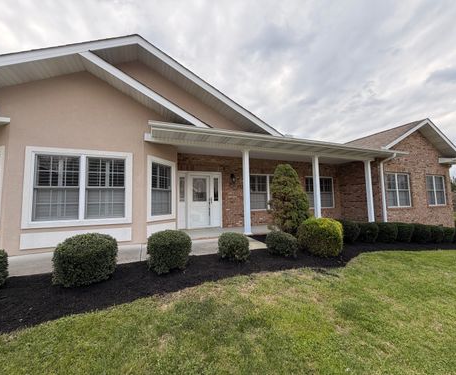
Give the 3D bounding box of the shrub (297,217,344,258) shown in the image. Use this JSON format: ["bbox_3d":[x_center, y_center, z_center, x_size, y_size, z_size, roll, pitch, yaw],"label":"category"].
[{"bbox_3d":[2.241,1.189,4.963,1.020,0.920,1.000,1,-5,-22],"label":"shrub"}]

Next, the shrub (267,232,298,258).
[{"bbox_3d":[1.325,1.348,4.920,0.750,0.570,0.720,-1,-4,0],"label":"shrub"}]

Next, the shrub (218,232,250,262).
[{"bbox_3d":[0.136,1.207,4.114,0.660,0.560,0.660,-1,-4,0],"label":"shrub"}]

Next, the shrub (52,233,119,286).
[{"bbox_3d":[-2.177,1.089,3.140,0.850,0.750,0.820,1,-5,-22],"label":"shrub"}]

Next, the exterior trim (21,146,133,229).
[{"bbox_3d":[-3.424,0.001,4.764,2.110,1.780,0.130,1,-5,-22],"label":"exterior trim"}]

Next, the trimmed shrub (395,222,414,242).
[{"bbox_3d":[6.465,1.683,7.587,0.800,0.631,0.800,0,-5,-21],"label":"trimmed shrub"}]

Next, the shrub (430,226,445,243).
[{"bbox_3d":[8.179,1.900,8.234,0.800,0.604,0.800,0,-5,-21],"label":"shrub"}]

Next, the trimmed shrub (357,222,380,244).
[{"bbox_3d":[4.623,1.507,6.726,0.670,0.670,0.670,1,-5,-22],"label":"trimmed shrub"}]

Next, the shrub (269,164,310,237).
[{"bbox_3d":[1.695,0.447,5.726,1.100,2.180,1.100,1,-5,-22],"label":"shrub"}]

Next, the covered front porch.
[{"bbox_3d":[2.036,0.058,7.410,9.300,2.950,2.400,1,-5,-22],"label":"covered front porch"}]

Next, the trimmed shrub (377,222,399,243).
[{"bbox_3d":[5.604,1.579,7.261,0.800,0.646,0.800,0,-5,-21],"label":"trimmed shrub"}]

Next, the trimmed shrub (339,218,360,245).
[{"bbox_3d":[3.811,1.387,6.389,0.690,0.780,0.690,1,-5,-22],"label":"trimmed shrub"}]

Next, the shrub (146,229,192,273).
[{"bbox_3d":[-1.094,1.207,3.917,0.830,0.720,0.800,0,-5,-21],"label":"shrub"}]

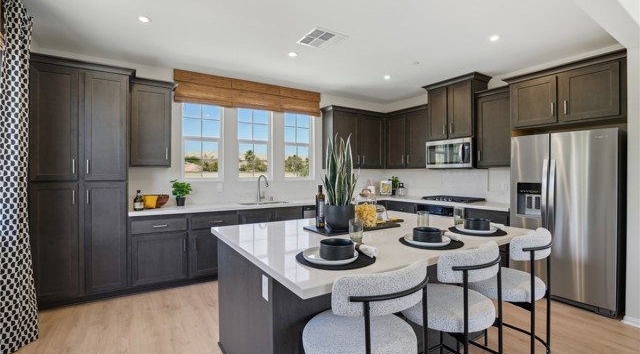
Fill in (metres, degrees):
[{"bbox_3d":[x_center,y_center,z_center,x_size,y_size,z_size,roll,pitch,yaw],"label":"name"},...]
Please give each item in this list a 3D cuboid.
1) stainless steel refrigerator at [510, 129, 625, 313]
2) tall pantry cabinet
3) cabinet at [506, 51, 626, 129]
[{"bbox_3d":[2.737,0.428,3.135,0.690,1.766,0.897,0,1,-32],"label":"stainless steel refrigerator"},{"bbox_3d":[-2.561,0.077,3.163,0.835,2.476,0.674,0,1,-32],"label":"tall pantry cabinet"},{"bbox_3d":[2.760,-0.856,3.157,0.657,0.595,1.025,0,1,-32],"label":"cabinet"}]

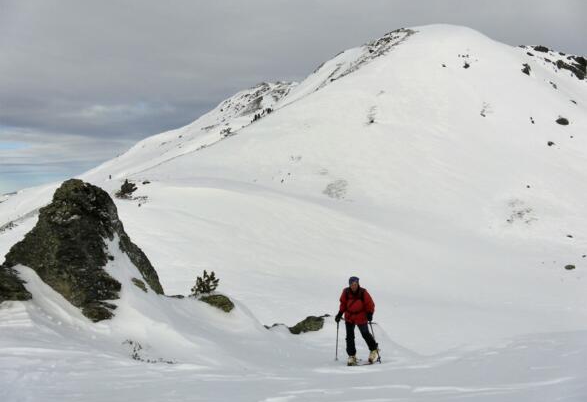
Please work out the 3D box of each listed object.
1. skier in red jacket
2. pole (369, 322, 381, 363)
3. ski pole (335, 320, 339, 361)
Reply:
[{"bbox_3d":[1.242,2.368,11.700,0.840,1.740,0.600,0,0,11],"label":"skier in red jacket"},{"bbox_3d":[1.619,2.792,11.725,0.070,0.919,0.070,-13,9,6],"label":"pole"},{"bbox_3d":[0.871,2.739,11.725,0.060,0.897,0.060,2,10,6],"label":"ski pole"}]

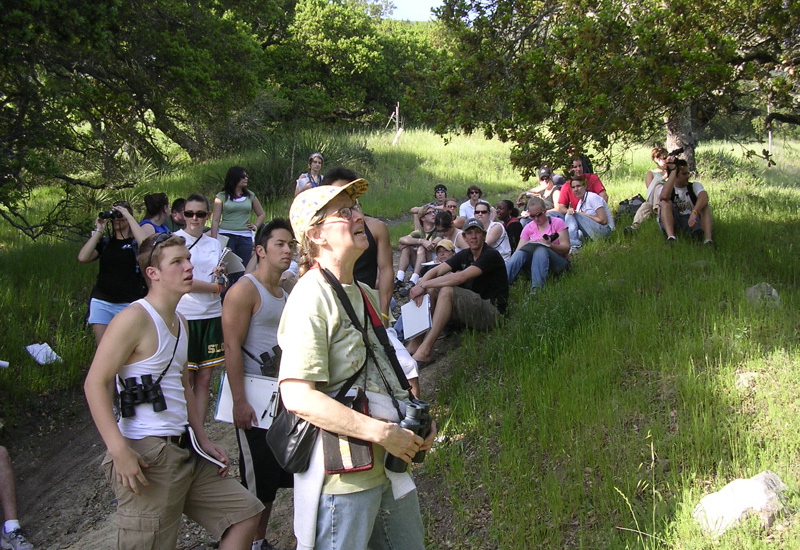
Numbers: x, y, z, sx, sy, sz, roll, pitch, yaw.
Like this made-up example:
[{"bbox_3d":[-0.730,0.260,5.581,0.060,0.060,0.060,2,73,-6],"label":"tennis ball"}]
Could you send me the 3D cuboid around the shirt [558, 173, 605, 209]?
[{"bbox_3d":[2.005,-0.856,9.700,0.500,0.500,0.320,1,3,27],"label":"shirt"}]

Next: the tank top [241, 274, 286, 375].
[{"bbox_3d":[-0.669,0.283,4.400,0.230,0.560,0.330,3,4,43],"label":"tank top"}]

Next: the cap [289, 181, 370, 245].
[{"bbox_3d":[-0.211,-0.181,2.550,0.250,0.135,0.170,-29,-12,28],"label":"cap"}]

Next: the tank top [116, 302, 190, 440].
[{"bbox_3d":[-0.948,0.360,3.350,0.320,0.530,0.220,-3,4,-43],"label":"tank top"}]

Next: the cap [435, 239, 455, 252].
[{"bbox_3d":[0.422,-0.271,8.300,0.180,0.120,0.260,1,11,25],"label":"cap"}]

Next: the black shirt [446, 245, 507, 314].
[{"bbox_3d":[0.627,0.028,7.100,0.370,0.550,0.460,-15,11,-37],"label":"black shirt"}]

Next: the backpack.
[{"bbox_3d":[2.768,-0.831,10.500,0.370,0.320,0.270,0,1,14],"label":"backpack"}]

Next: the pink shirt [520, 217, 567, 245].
[{"bbox_3d":[1.399,-0.344,8.500,0.440,0.450,0.300,1,3,22],"label":"pink shirt"}]

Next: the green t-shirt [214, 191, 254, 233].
[{"bbox_3d":[-1.649,-0.629,8.700,0.400,0.410,0.240,-1,3,-18],"label":"green t-shirt"}]

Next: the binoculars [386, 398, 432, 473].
[{"bbox_3d":[0.021,0.416,2.270,0.065,0.170,0.165,19,11,33],"label":"binoculars"}]

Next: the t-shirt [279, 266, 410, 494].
[{"bbox_3d":[-0.152,0.286,2.450,0.290,0.610,0.450,1,1,37],"label":"t-shirt"}]

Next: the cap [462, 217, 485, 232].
[{"bbox_3d":[0.590,-0.401,7.050,0.180,0.130,0.250,1,3,12],"label":"cap"}]

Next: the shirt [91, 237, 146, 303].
[{"bbox_3d":[-2.160,-0.031,6.800,0.410,0.530,0.260,4,0,5],"label":"shirt"}]

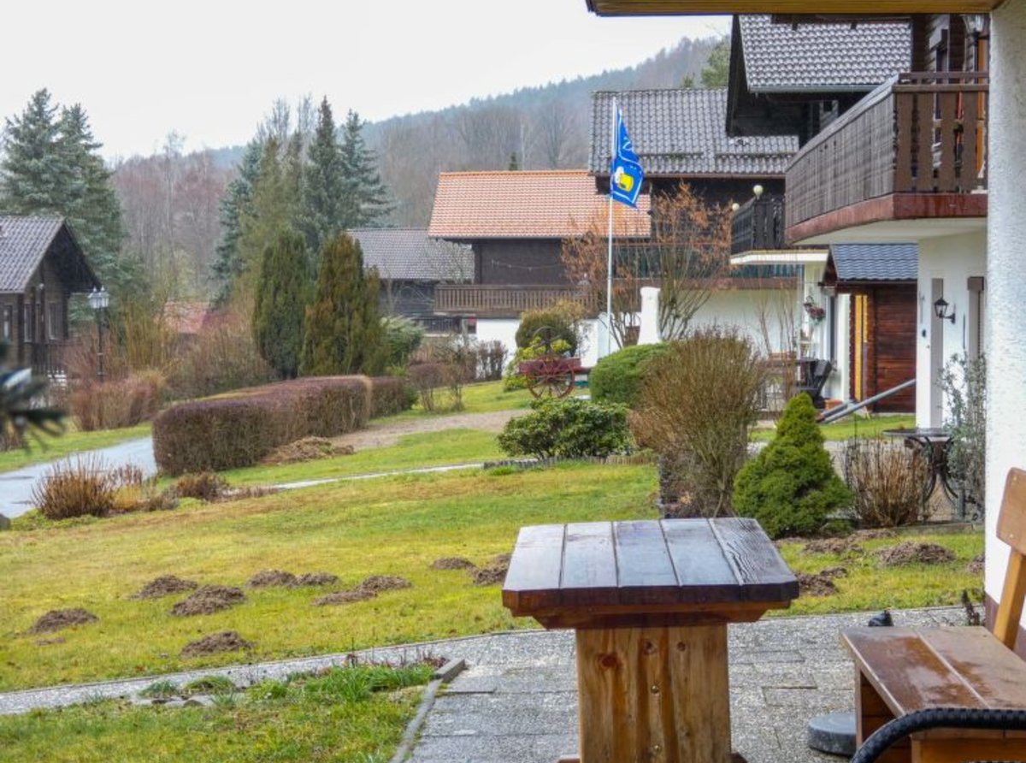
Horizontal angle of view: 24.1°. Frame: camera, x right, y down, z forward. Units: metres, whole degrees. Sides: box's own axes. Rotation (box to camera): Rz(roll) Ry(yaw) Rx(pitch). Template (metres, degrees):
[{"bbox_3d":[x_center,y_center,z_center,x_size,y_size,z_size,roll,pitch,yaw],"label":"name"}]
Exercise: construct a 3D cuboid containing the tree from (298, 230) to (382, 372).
[{"bbox_3d":[-4.547,-1.880,64.000,2.279,4.148,2.100,0,3,2],"label":"tree"}]

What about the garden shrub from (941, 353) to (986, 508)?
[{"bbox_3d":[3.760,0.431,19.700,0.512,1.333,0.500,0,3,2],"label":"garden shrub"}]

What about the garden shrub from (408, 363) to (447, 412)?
[{"bbox_3d":[-1.628,0.122,45.500,0.745,0.940,0.750,0,3,0],"label":"garden shrub"}]

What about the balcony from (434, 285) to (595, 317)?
[{"bbox_3d":[0.077,-2.911,86.500,5.791,1.171,1.500,0,3,2],"label":"balcony"}]

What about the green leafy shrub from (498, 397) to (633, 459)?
[{"bbox_3d":[0.623,0.548,28.000,1.595,0.728,1.250,0,3,0],"label":"green leafy shrub"}]

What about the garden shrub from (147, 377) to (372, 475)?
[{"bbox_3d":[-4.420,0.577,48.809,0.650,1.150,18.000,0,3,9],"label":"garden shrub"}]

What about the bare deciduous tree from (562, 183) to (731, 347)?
[{"bbox_3d":[2.686,-1.978,48.500,3.420,4.042,3.100,0,3,0],"label":"bare deciduous tree"}]

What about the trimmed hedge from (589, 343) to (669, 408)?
[{"bbox_3d":[2.037,-0.073,41.000,1.489,1.124,1.350,0,3,2],"label":"trimmed hedge"}]

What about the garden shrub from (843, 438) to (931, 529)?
[{"bbox_3d":[3.000,0.814,19.300,0.687,0.715,0.650,0,3,0],"label":"garden shrub"}]

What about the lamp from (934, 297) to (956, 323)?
[{"bbox_3d":[4.771,-0.788,26.500,0.235,0.300,0.170,0,3,3],"label":"lamp"}]

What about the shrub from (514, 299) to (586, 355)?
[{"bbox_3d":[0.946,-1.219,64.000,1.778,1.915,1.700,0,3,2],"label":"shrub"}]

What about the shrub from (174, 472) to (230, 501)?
[{"bbox_3d":[-3.689,1.243,28.500,0.650,0.365,0.600,0,3,2],"label":"shrub"}]

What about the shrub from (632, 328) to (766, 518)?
[{"bbox_3d":[1.503,0.349,19.400,1.092,1.548,1.100,0,3,0],"label":"shrub"}]

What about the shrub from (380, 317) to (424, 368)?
[{"bbox_3d":[-2.473,-0.632,53.000,1.076,1.661,1.100,0,3,0],"label":"shrub"}]

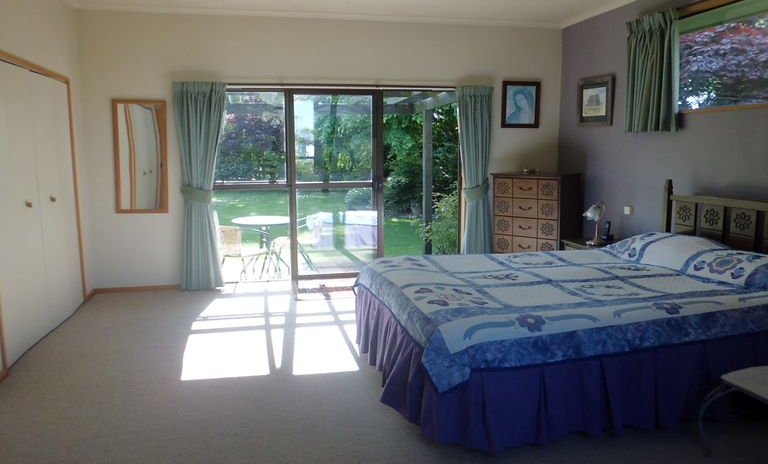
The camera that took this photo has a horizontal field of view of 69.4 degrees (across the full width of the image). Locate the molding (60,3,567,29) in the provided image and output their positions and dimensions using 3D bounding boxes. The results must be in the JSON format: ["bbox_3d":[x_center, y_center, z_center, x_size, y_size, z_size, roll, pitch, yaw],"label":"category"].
[{"bbox_3d":[-0.423,-2.165,5.560,4.923,0.063,0.068,-2,8,-12],"label":"molding"}]

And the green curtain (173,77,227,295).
[{"bbox_3d":[-1.774,-0.438,5.462,0.476,2.040,0.150,-2,8,-12],"label":"green curtain"}]

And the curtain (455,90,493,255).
[{"bbox_3d":[0.984,-0.526,5.990,0.381,2.040,0.150,-2,8,-12],"label":"curtain"}]

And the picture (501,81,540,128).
[{"bbox_3d":[1.504,-1.387,6.070,0.456,0.492,0.027,-2,8,-12],"label":"picture"}]

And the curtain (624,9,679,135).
[{"bbox_3d":[2.249,-1.342,4.704,0.116,0.979,0.571,-2,8,-12],"label":"curtain"}]

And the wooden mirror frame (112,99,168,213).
[{"bbox_3d":[-2.352,-0.718,5.363,0.462,1.081,0.030,-2,8,-12],"label":"wooden mirror frame"}]

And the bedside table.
[{"bbox_3d":[2.009,0.367,5.186,0.476,0.517,0.558,-2,8,-12],"label":"bedside table"}]

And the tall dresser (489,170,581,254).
[{"bbox_3d":[1.585,-0.029,5.823,0.741,1.126,0.530,7,11,41],"label":"tall dresser"}]

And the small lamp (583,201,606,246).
[{"bbox_3d":[1.915,-0.075,5.067,0.197,0.389,0.143,-3,8,-17],"label":"small lamp"}]

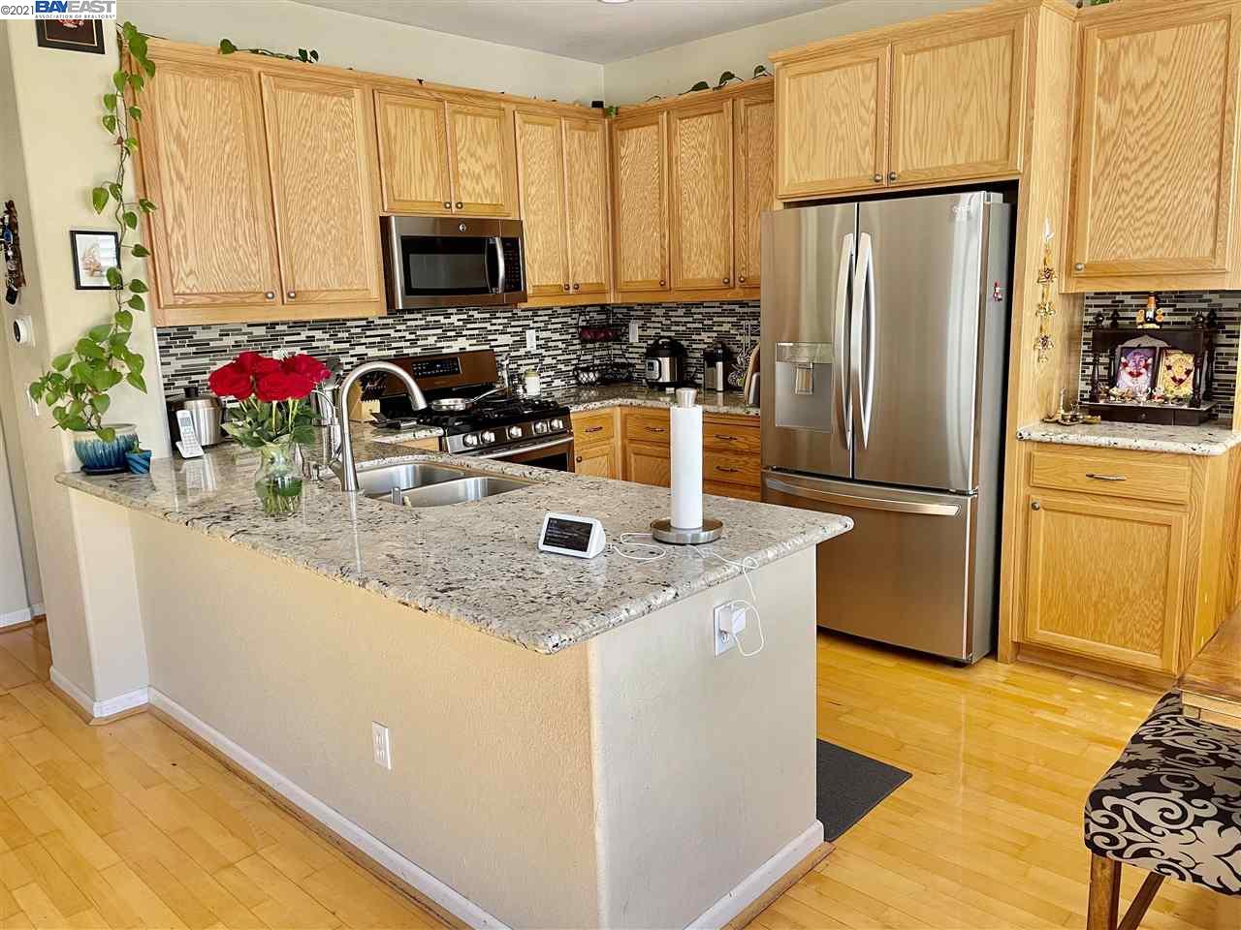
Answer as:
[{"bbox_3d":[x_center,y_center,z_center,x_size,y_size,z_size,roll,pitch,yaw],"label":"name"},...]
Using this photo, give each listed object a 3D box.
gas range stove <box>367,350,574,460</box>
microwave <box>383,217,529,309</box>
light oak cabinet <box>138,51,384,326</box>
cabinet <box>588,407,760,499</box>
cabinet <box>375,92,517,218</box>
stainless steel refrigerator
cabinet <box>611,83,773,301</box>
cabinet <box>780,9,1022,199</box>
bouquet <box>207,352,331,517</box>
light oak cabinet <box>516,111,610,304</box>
[{"bbox_3d":[-0.684,0.080,4.470,0.690,1.180,0.762,8,15,42],"label":"gas range stove"},{"bbox_3d":[-0.844,-0.938,4.383,0.400,0.407,0.760,8,15,42],"label":"microwave"},{"bbox_3d":[-1.468,-1.070,3.728,0.338,0.977,0.984,8,15,42],"label":"light oak cabinet"},{"bbox_3d":[0.552,0.134,4.770,0.950,0.876,0.640,8,15,42],"label":"cabinet"},{"bbox_3d":[-0.883,-1.416,4.312,0.338,0.560,0.760,8,15,42],"label":"cabinet"},{"bbox_3d":[1.185,-0.176,3.896,0.908,1.775,0.830,8,15,42],"label":"stainless steel refrigerator"},{"bbox_3d":[0.495,-1.327,4.704,1.250,0.977,0.338,8,15,42],"label":"cabinet"},{"bbox_3d":[1.236,-1.394,3.788,1.048,0.578,0.620,8,15,42],"label":"cabinet"},{"bbox_3d":[-0.966,-0.090,2.590,0.310,0.421,0.280,-6,12,-20],"label":"bouquet"},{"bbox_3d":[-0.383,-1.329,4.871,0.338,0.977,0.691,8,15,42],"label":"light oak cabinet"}]

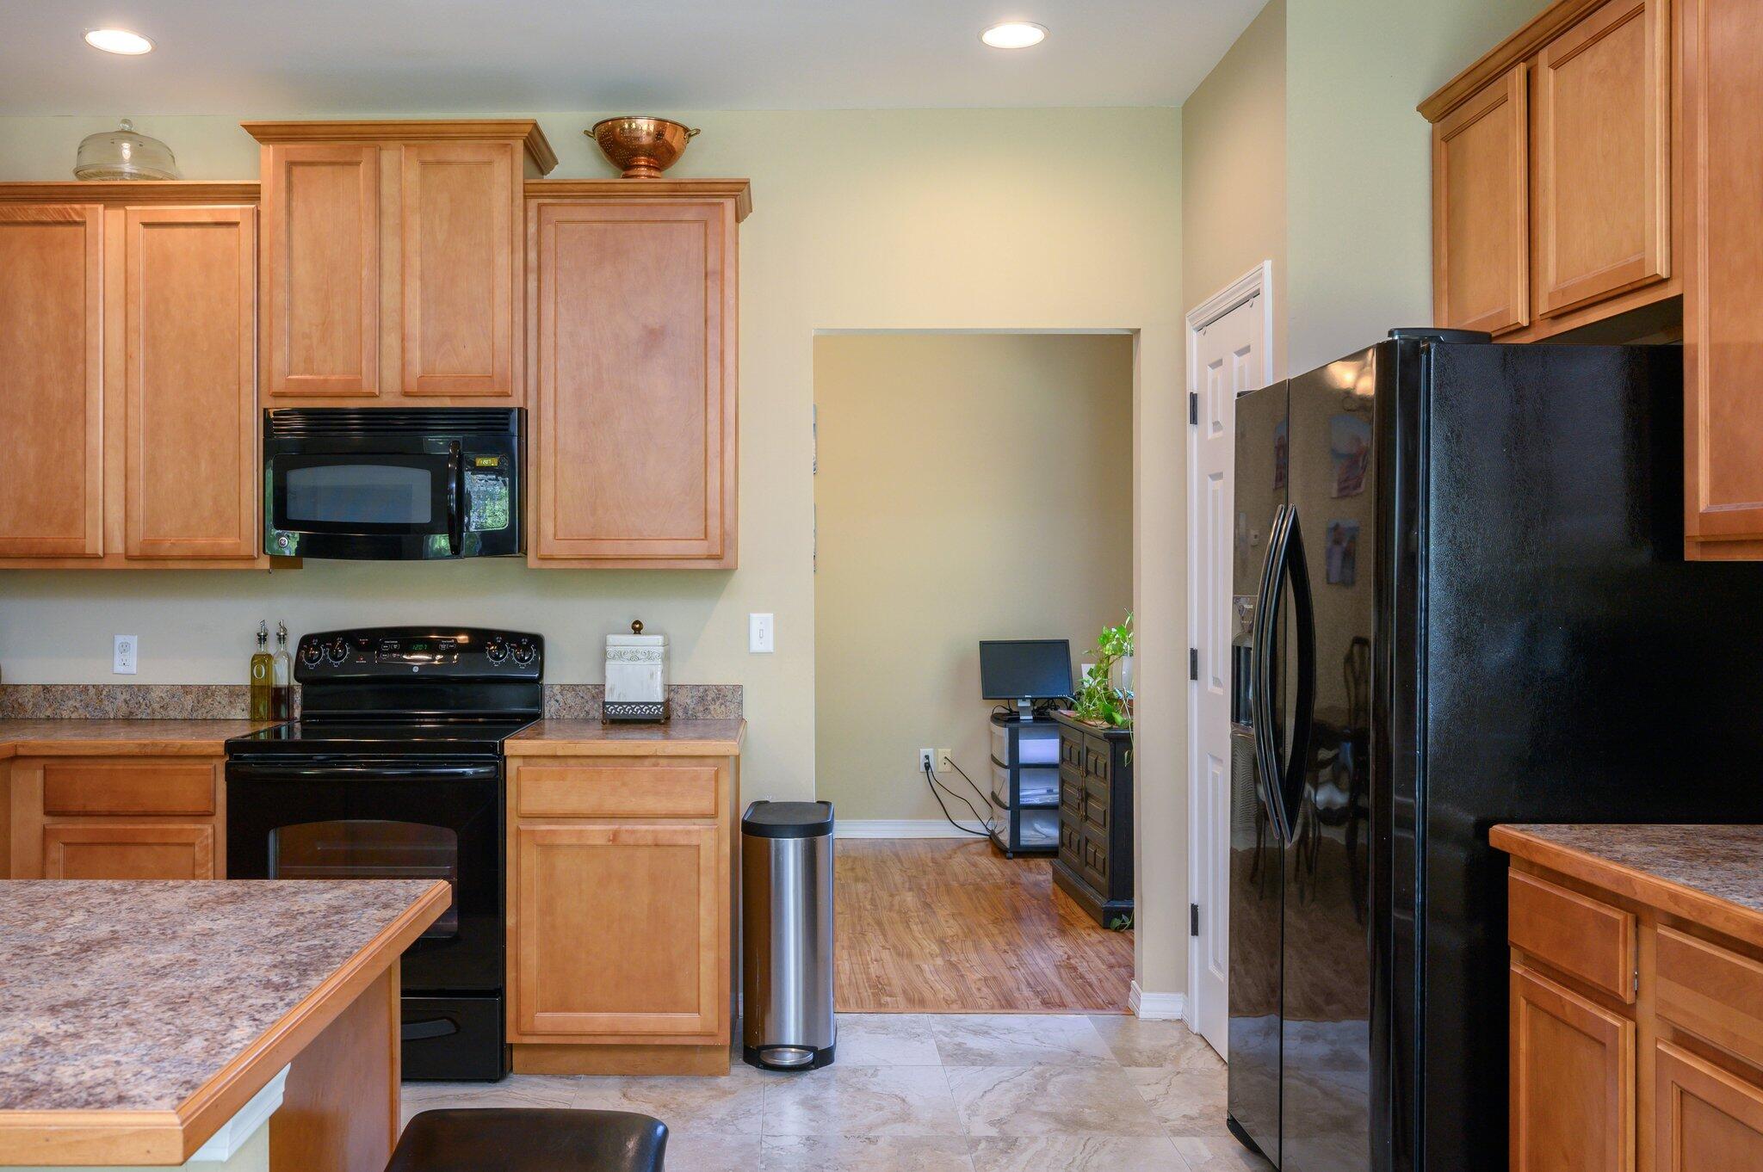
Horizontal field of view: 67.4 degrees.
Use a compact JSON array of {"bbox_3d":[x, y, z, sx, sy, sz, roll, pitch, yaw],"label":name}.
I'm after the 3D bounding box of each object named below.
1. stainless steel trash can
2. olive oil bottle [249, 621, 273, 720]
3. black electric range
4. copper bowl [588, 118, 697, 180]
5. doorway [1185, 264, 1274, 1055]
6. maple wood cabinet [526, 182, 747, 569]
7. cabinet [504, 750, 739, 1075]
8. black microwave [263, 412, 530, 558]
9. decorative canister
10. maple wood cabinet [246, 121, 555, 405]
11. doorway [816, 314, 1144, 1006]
[{"bbox_3d":[-0.267,0.990,3.790,0.255,0.680,0.340,0,0,-2],"label":"stainless steel trash can"},{"bbox_3d":[-1.890,0.262,4.030,0.061,0.303,0.061,0,0,-2],"label":"olive oil bottle"},{"bbox_3d":[-1.395,0.728,3.775,0.740,1.200,0.660,0,0,-2],"label":"black electric range"},{"bbox_3d":[-0.700,-1.260,3.890,0.330,0.190,0.290,0,0,-2],"label":"copper bowl"},{"bbox_3d":[1.000,0.247,3.717,0.100,2.160,0.710,0,0,-3],"label":"doorway"},{"bbox_3d":[-0.710,-0.606,3.940,0.630,1.110,0.355,0,0,-2],"label":"maple wood cabinet"},{"bbox_3d":[-0.715,0.887,3.815,0.610,0.885,0.610,0,0,-2],"label":"cabinet"},{"bbox_3d":[-1.394,-0.291,3.925,0.750,0.425,0.390,0,0,-2],"label":"black microwave"},{"bbox_3d":[-0.740,0.257,4.000,0.178,0.305,0.165,0,0,-2],"label":"decorative canister"},{"bbox_3d":[-1.402,-0.917,3.930,0.810,0.800,0.385,0,0,-2],"label":"maple wood cabinet"},{"bbox_3d":[0.290,0.265,4.180,1.010,2.135,0.130,0,0,-2],"label":"doorway"}]

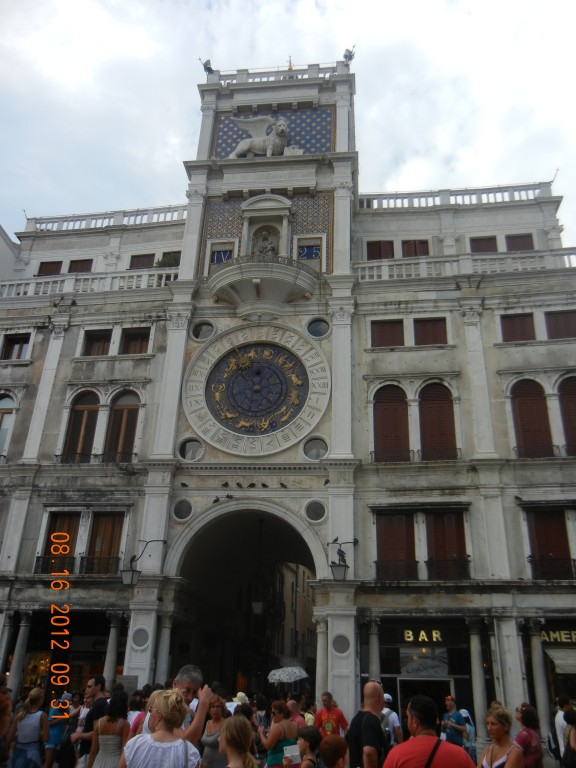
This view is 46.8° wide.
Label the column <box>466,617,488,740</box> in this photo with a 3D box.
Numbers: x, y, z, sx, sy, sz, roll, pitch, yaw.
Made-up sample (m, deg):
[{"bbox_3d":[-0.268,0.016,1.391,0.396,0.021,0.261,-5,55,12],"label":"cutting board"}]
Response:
[{"bbox_3d":[4.778,7.328,16.668,0.410,2.888,0.410,-2,-26,8],"label":"column"}]

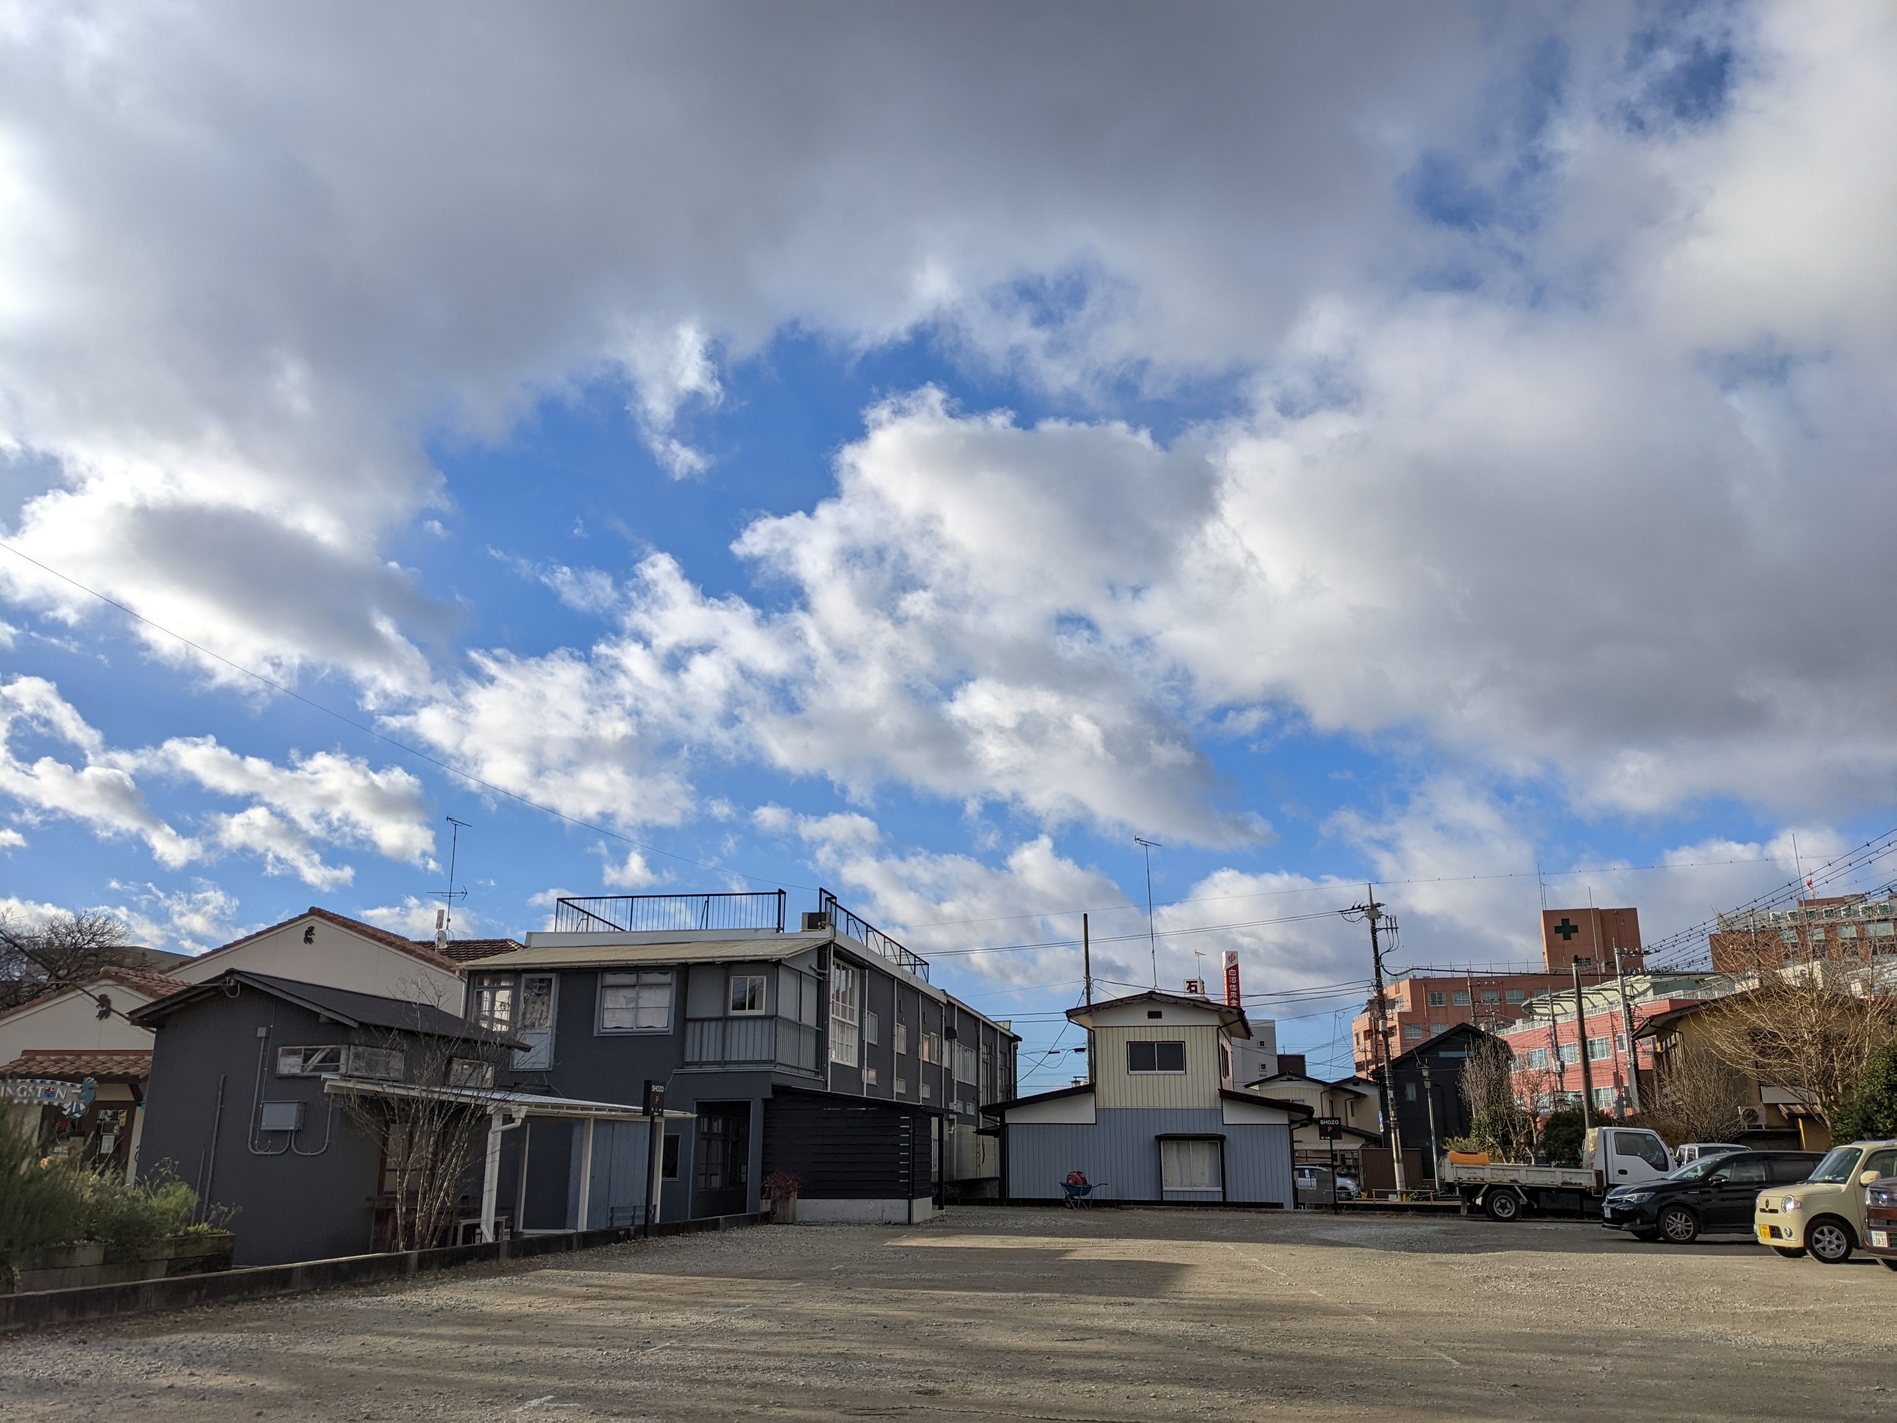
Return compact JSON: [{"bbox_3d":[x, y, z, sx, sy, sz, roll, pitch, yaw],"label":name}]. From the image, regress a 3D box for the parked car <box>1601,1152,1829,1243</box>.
[{"bbox_3d":[13.935,8.627,26.287,4.400,1.490,1.700,-1,-17,5],"label":"parked car"}]

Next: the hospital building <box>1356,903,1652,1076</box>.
[{"bbox_3d":[71.430,40.484,182.070,37.000,31.000,25.000,-2,-17,9],"label":"hospital building"}]

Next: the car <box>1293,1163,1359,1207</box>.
[{"bbox_3d":[14.566,19.207,60.020,4.000,1.500,1.690,-1,-17,4],"label":"car"}]

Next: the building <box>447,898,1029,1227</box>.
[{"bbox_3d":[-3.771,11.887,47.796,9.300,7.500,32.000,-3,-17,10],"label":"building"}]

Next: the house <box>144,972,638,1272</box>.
[{"bbox_3d":[-7.741,5.933,21.386,5.518,3.732,6.000,-3,-17,9],"label":"house"}]

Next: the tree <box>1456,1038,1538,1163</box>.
[{"bbox_3d":[18.681,13.823,50.138,2.700,5.482,2.500,0,-16,0],"label":"tree"}]

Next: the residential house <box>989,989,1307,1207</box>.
[{"bbox_3d":[6.411,12.161,46.163,9.000,5.975,9.000,-3,-17,11],"label":"residential house"}]

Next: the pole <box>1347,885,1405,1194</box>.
[{"bbox_3d":[17.018,12.764,57.749,1.900,11.907,1.000,-3,-17,10],"label":"pole"}]

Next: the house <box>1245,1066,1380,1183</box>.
[{"bbox_3d":[19.446,21.677,76.404,7.200,5.592,9.000,-4,-17,14],"label":"house"}]

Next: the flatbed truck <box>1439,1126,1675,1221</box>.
[{"bbox_3d":[13.806,10.627,33.885,4.800,2.020,1.750,-2,-17,6],"label":"flatbed truck"}]

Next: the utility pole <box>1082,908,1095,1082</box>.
[{"bbox_3d":[5.656,13.656,59.589,0.300,11.200,0.300,0,-17,0],"label":"utility pole"}]

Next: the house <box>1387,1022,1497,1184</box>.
[{"bbox_3d":[23.403,18.900,70.428,6.200,7.334,8.000,-4,-17,12],"label":"house"}]

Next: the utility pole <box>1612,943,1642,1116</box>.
[{"bbox_3d":[29.668,15.348,64.285,1.100,10.769,0.600,-8,-18,24],"label":"utility pole"}]

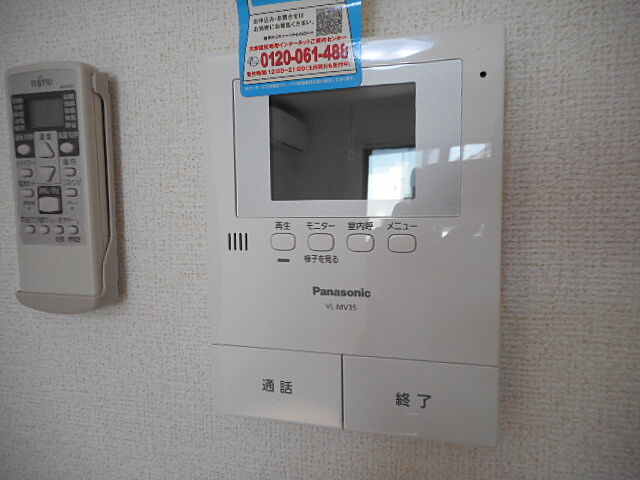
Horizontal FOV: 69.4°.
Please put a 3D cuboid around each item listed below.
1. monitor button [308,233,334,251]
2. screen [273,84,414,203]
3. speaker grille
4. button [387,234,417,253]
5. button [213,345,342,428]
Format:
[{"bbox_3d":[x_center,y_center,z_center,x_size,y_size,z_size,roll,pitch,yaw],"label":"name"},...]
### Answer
[{"bbox_3d":[0.001,0.001,0.215,0.012,0.009,0.004,1,6,15],"label":"monitor button"},{"bbox_3d":[0.009,-0.043,0.209,0.067,0.049,0.005,1,6,15],"label":"screen"},{"bbox_3d":[-0.040,0.001,0.226,0.011,0.008,0.003,1,6,15],"label":"speaker grille"},{"bbox_3d":[0.037,0.002,0.205,0.012,0.008,0.004,1,6,15],"label":"button"},{"bbox_3d":[-0.021,0.071,0.231,0.069,0.037,0.007,1,6,15],"label":"button"}]

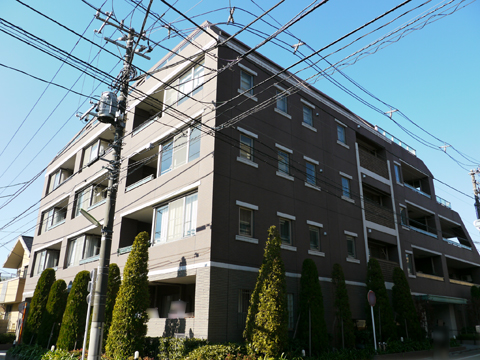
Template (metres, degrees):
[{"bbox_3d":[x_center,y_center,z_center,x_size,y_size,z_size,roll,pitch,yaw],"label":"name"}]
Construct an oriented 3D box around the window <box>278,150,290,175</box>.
[{"bbox_3d":[1.834,-0.685,16.312,0.740,1.000,0.140,18,-27,-39],"label":"window"}]

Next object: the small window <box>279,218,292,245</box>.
[{"bbox_3d":[1.802,2.063,15.295,0.740,1.000,0.140,18,-27,-39],"label":"small window"}]

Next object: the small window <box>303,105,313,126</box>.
[{"bbox_3d":[3.369,-3.125,19.226,0.708,1.020,0.146,18,-27,-39],"label":"small window"}]

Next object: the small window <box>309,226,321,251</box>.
[{"bbox_3d":[3.177,2.512,16.465,0.740,1.000,0.140,18,-27,-39],"label":"small window"}]

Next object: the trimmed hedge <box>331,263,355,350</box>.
[{"bbox_3d":[3.926,4.904,15.095,0.850,3.250,0.850,18,-27,-39],"label":"trimmed hedge"}]

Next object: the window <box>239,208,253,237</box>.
[{"bbox_3d":[0.228,1.548,13.955,0.740,1.000,0.140,18,-27,-39],"label":"window"}]

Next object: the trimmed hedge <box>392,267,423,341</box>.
[{"bbox_3d":[7.772,5.941,18.475,1.197,3.515,1.197,18,-27,-39],"label":"trimmed hedge"}]

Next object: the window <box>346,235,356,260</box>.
[{"bbox_3d":[5.416,3.260,18.896,0.697,1.020,0.146,18,-27,-39],"label":"window"}]

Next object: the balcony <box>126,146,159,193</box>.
[{"bbox_3d":[-4.226,-0.434,18.633,1.145,1.873,2.966,18,-27,-39],"label":"balcony"}]

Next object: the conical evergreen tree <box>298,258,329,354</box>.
[{"bbox_3d":[2.600,4.501,13.953,1.145,3.292,1.145,0,-20,0],"label":"conical evergreen tree"}]

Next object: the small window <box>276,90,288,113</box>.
[{"bbox_3d":[1.866,-3.432,17.330,0.740,1.000,0.140,18,-27,-39],"label":"small window"}]

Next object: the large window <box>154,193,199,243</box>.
[{"bbox_3d":[-2.507,1.550,15.184,0.187,1.665,2.966,18,-27,-39],"label":"large window"}]

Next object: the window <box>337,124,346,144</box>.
[{"bbox_3d":[5.273,-2.318,20.229,0.740,1.000,0.140,18,-27,-39],"label":"window"}]

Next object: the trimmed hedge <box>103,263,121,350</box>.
[{"bbox_3d":[-4.944,4.806,14.683,1.093,3.235,1.093,18,-27,-39],"label":"trimmed hedge"}]

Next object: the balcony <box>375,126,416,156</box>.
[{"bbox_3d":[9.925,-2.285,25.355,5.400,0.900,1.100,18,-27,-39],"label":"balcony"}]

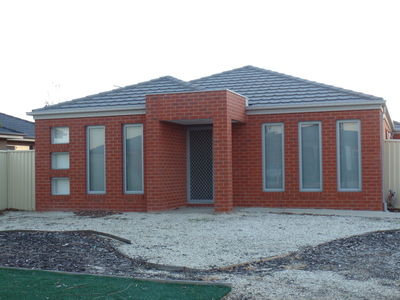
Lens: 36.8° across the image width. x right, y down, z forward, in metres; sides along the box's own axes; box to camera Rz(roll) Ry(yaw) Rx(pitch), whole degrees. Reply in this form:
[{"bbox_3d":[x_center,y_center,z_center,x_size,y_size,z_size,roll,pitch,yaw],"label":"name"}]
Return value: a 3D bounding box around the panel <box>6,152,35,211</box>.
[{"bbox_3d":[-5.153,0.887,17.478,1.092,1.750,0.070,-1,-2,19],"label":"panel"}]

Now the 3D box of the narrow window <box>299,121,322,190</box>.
[{"bbox_3d":[2.848,0.166,15.465,0.590,1.800,0.100,-1,-2,19],"label":"narrow window"}]

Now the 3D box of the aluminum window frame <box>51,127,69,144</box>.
[{"bbox_3d":[-3.742,-0.394,16.182,0.580,0.460,0.100,-1,-2,19],"label":"aluminum window frame"}]

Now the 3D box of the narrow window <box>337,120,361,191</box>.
[{"bbox_3d":[3.766,0.144,15.152,0.590,1.800,0.100,-1,-2,19],"label":"narrow window"}]

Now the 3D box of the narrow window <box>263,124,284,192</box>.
[{"bbox_3d":[1.935,0.187,15.775,0.590,1.800,0.100,-1,-2,19],"label":"narrow window"}]

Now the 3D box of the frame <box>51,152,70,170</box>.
[{"bbox_3d":[-3.733,0.289,16.160,0.580,0.460,0.100,-1,-2,19],"label":"frame"}]

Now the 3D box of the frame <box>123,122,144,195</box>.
[{"bbox_3d":[-1.700,0.231,15.469,0.590,1.800,0.100,-1,-2,19],"label":"frame"}]

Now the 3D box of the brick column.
[{"bbox_3d":[0.564,0.364,14.446,0.350,2.219,0.350,-1,-2,19],"label":"brick column"}]

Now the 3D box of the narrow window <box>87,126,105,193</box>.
[{"bbox_3d":[-2.723,0.255,15.817,0.590,1.800,0.100,-1,-2,19],"label":"narrow window"}]

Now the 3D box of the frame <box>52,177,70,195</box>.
[{"bbox_3d":[-3.725,0.971,16.139,0.580,0.460,0.100,-1,-2,19],"label":"frame"}]

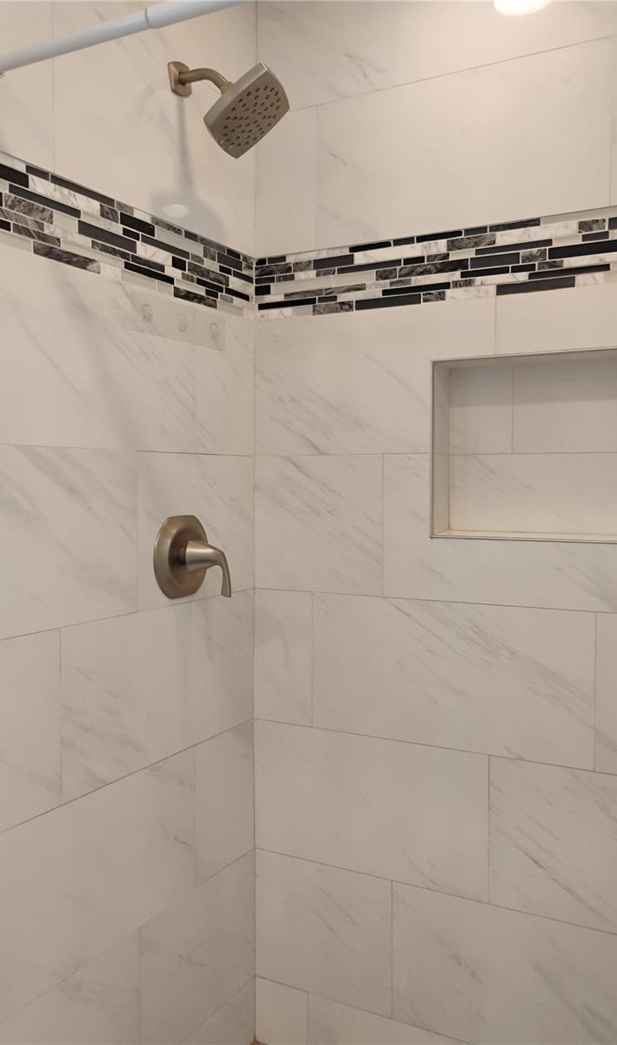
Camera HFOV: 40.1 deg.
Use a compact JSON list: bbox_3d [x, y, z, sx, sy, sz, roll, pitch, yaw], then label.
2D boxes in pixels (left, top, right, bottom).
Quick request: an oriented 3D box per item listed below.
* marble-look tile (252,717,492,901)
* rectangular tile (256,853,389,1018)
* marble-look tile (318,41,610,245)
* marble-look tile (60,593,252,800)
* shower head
[{"bbox_3d":[0.124,0.616,1.853,0.557,0.303,0.012,1,3,28],"label":"marble-look tile"},{"bbox_3d":[0.031,0.919,1.917,0.347,0.303,0.012,1,3,28],"label":"rectangular tile"},{"bbox_3d":[0.290,-0.743,1.702,0.608,0.305,0.012,1,3,28],"label":"marble-look tile"},{"bbox_3d":[-0.280,0.320,1.716,0.012,0.305,0.612,1,3,29],"label":"marble-look tile"},{"bbox_3d":[-0.156,-0.793,1.597,0.248,0.190,0.167,1,3,28],"label":"shower head"}]

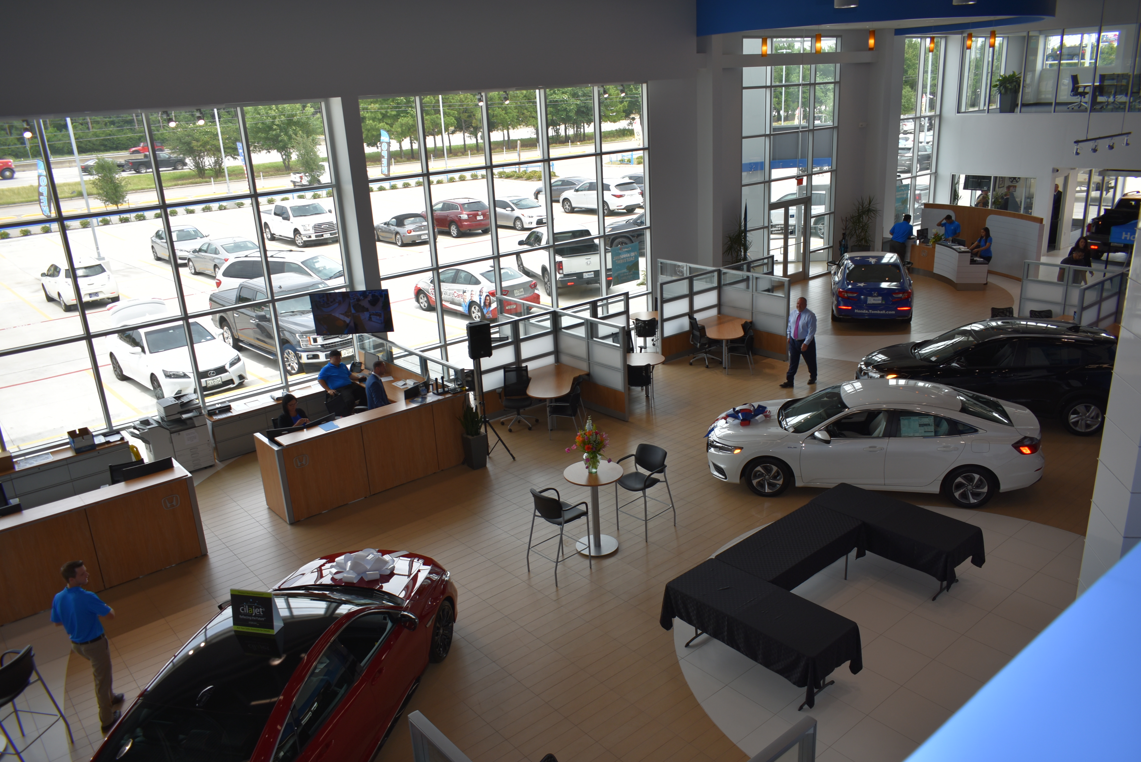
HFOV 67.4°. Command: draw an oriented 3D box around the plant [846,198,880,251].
[{"bbox_3d":[8.895,-4.511,26.001,0.930,2.300,0.900,-18,23,-36],"label":"plant"}]

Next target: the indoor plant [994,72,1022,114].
[{"bbox_3d":[14.099,-9.254,27.539,0.840,1.340,0.860,-17,23,-37],"label":"indoor plant"}]

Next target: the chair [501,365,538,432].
[{"bbox_3d":[-0.944,0.317,15.289,0.660,1.030,0.660,-4,19,-4],"label":"chair"}]

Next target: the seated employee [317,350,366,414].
[{"bbox_3d":[-4.173,0.146,15.830,0.750,1.420,0.750,-20,25,-40],"label":"seated employee"}]

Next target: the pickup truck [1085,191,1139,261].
[{"bbox_3d":[18.255,-5.013,27.250,5.330,1.800,2.000,-20,25,-41],"label":"pickup truck"}]

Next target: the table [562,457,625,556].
[{"bbox_3d":[0.326,1.683,11.157,0.765,1.055,0.765,-3,18,1],"label":"table"}]

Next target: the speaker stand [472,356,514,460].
[{"bbox_3d":[-1.400,0.424,14.311,0.840,1.760,0.770,-3,18,2],"label":"speaker stand"}]

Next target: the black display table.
[{"bbox_3d":[1.905,2.598,8.800,0.790,0.745,1.850,-17,23,-36],"label":"black display table"}]

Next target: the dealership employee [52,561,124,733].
[{"bbox_3d":[-4.606,2.510,8.265,0.560,1.740,0.440,-2,19,4],"label":"dealership employee"}]

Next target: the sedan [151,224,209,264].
[{"bbox_3d":[-16.775,-5.947,37.118,1.820,1.450,4.750,-18,24,-37],"label":"sedan"}]

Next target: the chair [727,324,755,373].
[{"bbox_3d":[3.587,-0.619,17.876,0.580,0.860,0.580,2,19,15],"label":"chair"}]

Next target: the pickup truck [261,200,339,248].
[{"bbox_3d":[-12.947,-7.660,41.147,2.050,1.950,5.890,-18,23,-37],"label":"pickup truck"}]

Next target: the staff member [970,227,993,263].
[{"bbox_3d":[11.646,-3.514,24.199,0.560,1.620,0.460,-6,18,-8],"label":"staff member"}]

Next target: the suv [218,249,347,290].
[{"bbox_3d":[-8.394,-3.059,26.500,4.850,1.750,1.900,2,19,16],"label":"suv"}]

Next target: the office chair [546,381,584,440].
[{"bbox_3d":[-0.064,0.548,15.124,0.600,0.870,0.580,0,19,9],"label":"office chair"}]

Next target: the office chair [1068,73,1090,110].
[{"bbox_3d":[16.904,-9.526,28.270,0.660,1.040,0.660,-17,23,-36],"label":"office chair"}]

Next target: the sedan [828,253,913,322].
[{"bbox_3d":[7.843,-2.594,22.341,1.860,1.450,4.880,2,19,16],"label":"sedan"}]

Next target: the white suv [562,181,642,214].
[{"bbox_3d":[1.557,-9.813,45.453,1.960,1.740,5.050,-20,25,-41],"label":"white suv"}]

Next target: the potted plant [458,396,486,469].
[{"bbox_3d":[-1.554,0.825,13.691,0.380,1.150,0.380,-18,23,-36],"label":"potted plant"}]

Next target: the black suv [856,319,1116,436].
[{"bbox_3d":[7.180,-0.214,14.611,4.330,1.605,1.780,3,20,18],"label":"black suv"}]

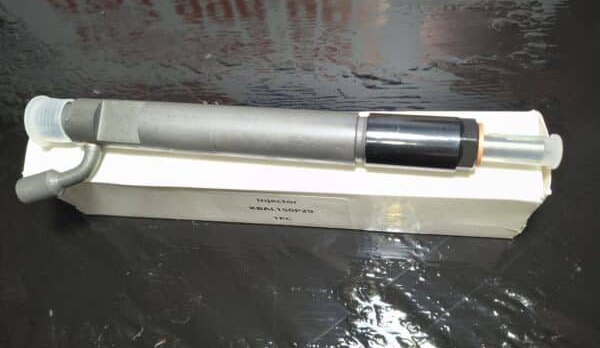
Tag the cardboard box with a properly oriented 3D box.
[{"bbox_3d":[-0.014,-0.002,0.230,0.245,0.046,0.043,2,65,11],"label":"cardboard box"}]

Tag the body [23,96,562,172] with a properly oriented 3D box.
[{"bbox_3d":[-0.014,-0.019,0.200,0.234,0.024,0.024,5,65,12],"label":"body"}]

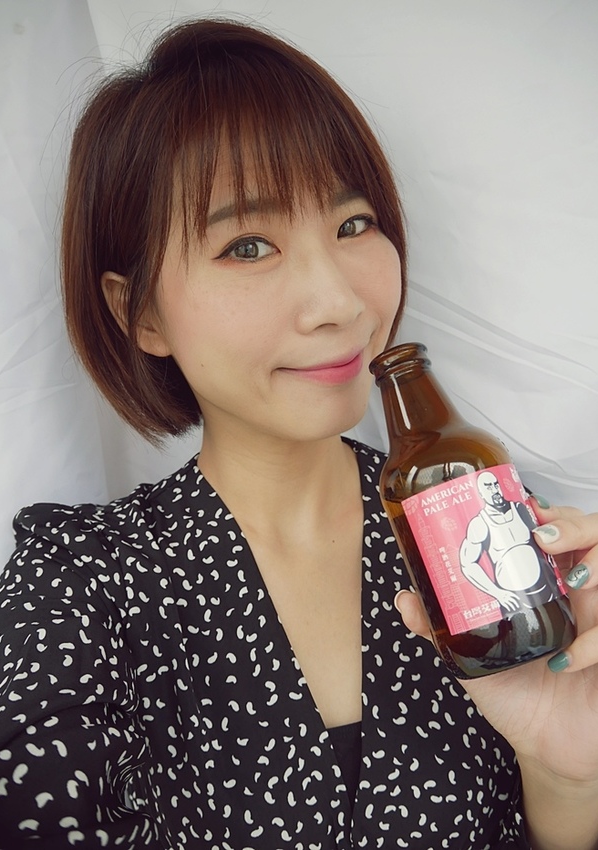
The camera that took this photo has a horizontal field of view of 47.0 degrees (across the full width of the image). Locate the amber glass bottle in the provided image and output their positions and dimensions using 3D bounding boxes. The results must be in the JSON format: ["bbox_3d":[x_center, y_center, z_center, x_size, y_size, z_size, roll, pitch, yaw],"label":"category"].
[{"bbox_3d":[0.075,0.036,0.334,0.066,0.157,0.066,-19,-16,1],"label":"amber glass bottle"}]

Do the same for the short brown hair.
[{"bbox_3d":[-0.041,-0.113,0.418,0.185,0.232,0.207,-14,4,-35],"label":"short brown hair"}]

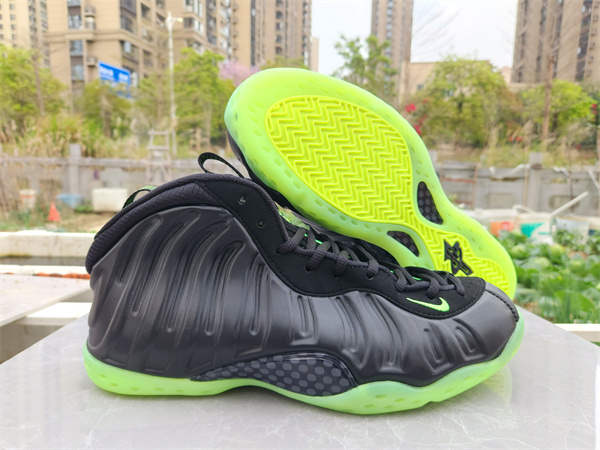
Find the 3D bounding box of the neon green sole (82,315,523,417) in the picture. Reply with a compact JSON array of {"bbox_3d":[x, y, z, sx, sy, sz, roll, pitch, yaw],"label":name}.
[{"bbox_3d":[0.002,0.087,0.286,0.305,0.047,0.111,0,5,1],"label":"neon green sole"}]

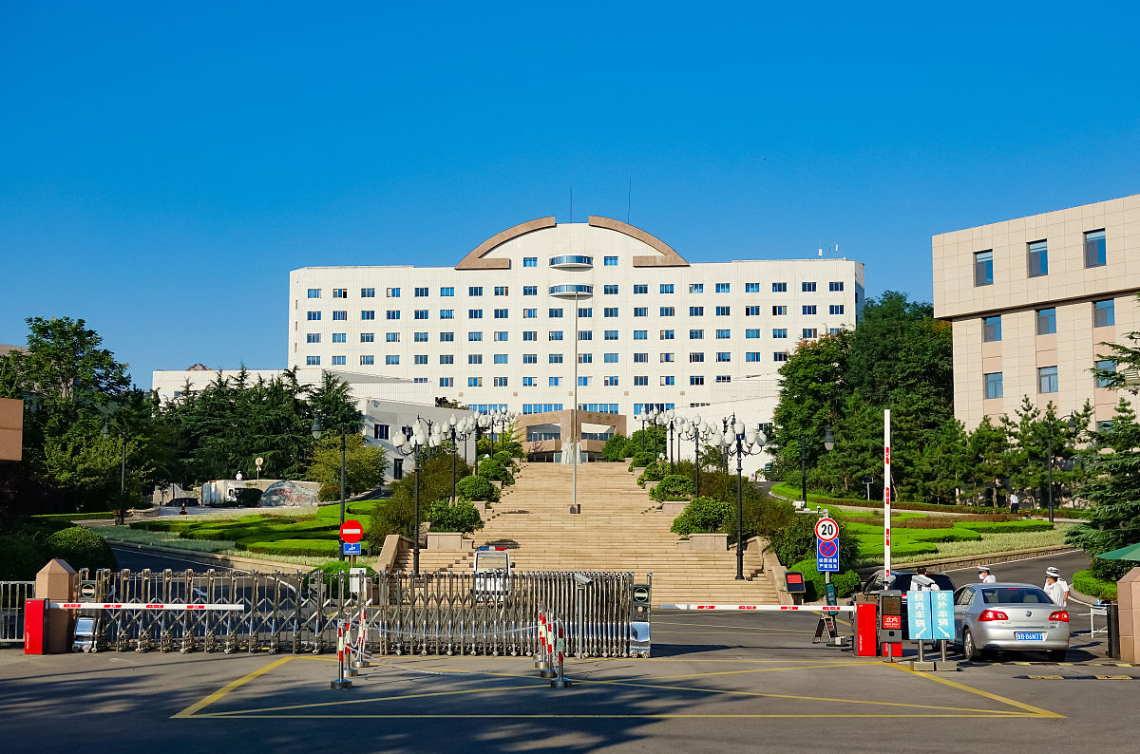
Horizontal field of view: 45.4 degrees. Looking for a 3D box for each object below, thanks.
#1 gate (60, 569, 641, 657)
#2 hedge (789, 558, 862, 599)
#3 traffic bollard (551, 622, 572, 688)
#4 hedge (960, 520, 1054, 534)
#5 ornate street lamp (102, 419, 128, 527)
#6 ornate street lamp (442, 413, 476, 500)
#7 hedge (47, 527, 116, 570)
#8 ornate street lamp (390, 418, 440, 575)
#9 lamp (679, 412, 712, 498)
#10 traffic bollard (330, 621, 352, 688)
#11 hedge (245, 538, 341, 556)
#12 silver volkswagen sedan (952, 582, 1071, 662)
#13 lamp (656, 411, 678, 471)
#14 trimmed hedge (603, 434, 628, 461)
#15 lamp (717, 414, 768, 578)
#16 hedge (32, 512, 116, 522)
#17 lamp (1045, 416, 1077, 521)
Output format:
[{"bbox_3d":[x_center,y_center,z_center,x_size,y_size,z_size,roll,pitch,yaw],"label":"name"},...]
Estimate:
[{"bbox_3d":[-4.148,4.625,26.600,11.300,1.630,0.600,0,-7,2],"label":"gate"},{"bbox_3d":[9.202,7.344,49.300,2.700,1.600,1.900,0,-7,0],"label":"hedge"},{"bbox_3d":[-0.131,4.231,20.857,0.320,1.000,0.320,0,-7,0],"label":"traffic bollard"},{"bbox_3d":[22.443,7.693,70.000,4.900,0.650,2.400,1,-7,-12],"label":"hedge"},{"bbox_3d":[-26.359,5.497,79.000,1.500,6.167,0.450,0,-7,0],"label":"ornate street lamp"},{"bbox_3d":[-5.794,4.839,68.289,1.920,5.958,1.920,0,-7,0],"label":"ornate street lamp"},{"bbox_3d":[-16.872,6.411,47.000,2.500,2.400,2.500,0,-7,0],"label":"hedge"},{"bbox_3d":[-5.775,4.588,51.500,1.920,5.927,1.920,0,-7,0],"label":"ornate street lamp"},{"bbox_3d":[6.218,4.784,66.840,1.900,5.920,1.900,0,-7,0],"label":"lamp"},{"bbox_3d":[-3.490,4.233,20.857,0.320,1.000,0.320,0,-7,0],"label":"traffic bollard"},{"bbox_3d":[-11.894,7.452,59.500,4.600,0.650,2.600,0,-7,0],"label":"hedge"},{"bbox_3d":[8.319,4.713,26.634,1.770,1.460,4.540,0,-7,2],"label":"silver volkswagen sedan"},{"bbox_3d":[6.370,4.995,85.078,1.920,5.956,1.920,0,-7,0],"label":"lamp"},{"bbox_3d":[4.602,7.164,136.000,2.700,2.800,2.600,0,-7,0],"label":"trimmed hedge"},{"bbox_3d":[6.238,4.502,50.341,1.900,5.930,1.900,0,-7,0],"label":"lamp"},{"bbox_3d":[-30.929,8.748,85.000,5.400,0.500,1.000,0,-7,0],"label":"hedge"},{"bbox_3d":[27.235,4.970,75.500,1.680,6.281,0.450,0,-7,0],"label":"lamp"}]

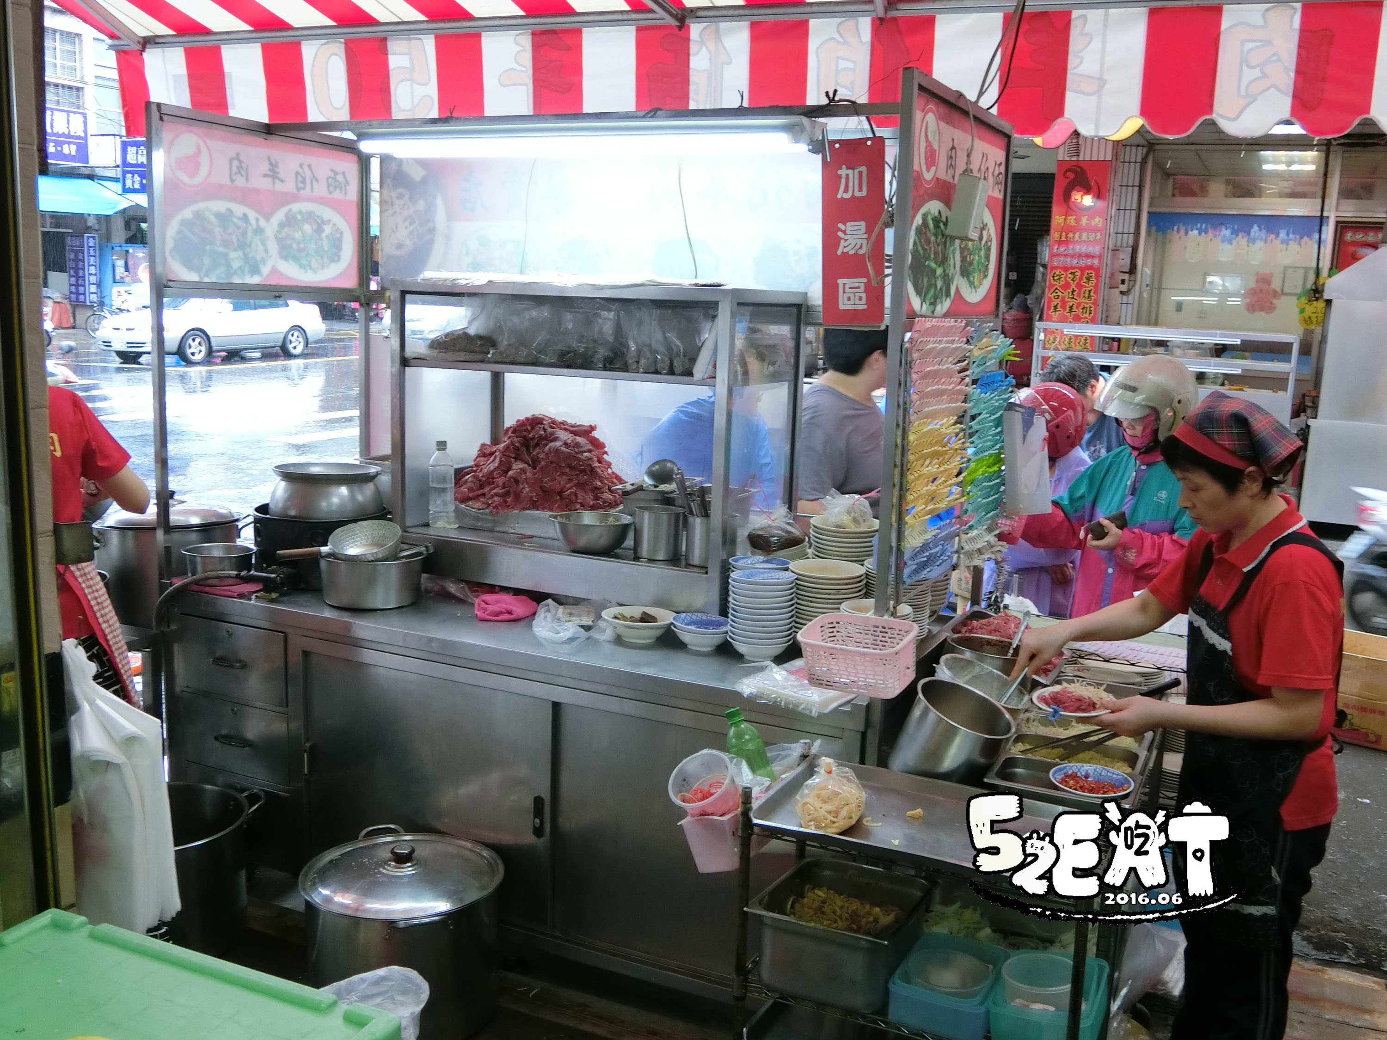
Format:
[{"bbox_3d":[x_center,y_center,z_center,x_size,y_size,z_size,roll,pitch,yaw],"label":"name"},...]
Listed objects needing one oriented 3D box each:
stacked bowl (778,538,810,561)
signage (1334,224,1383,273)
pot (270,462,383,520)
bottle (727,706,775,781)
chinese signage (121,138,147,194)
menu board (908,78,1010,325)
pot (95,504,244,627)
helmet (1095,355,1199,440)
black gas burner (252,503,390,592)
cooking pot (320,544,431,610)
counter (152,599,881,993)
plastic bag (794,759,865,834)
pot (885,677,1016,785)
[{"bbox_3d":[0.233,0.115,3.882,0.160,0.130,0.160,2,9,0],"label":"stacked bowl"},{"bbox_3d":[5.418,-2.109,11.300,0.520,0.620,0.040,6,10,25],"label":"signage"},{"bbox_3d":[-1.082,-0.062,4.125,0.335,0.185,0.335,2,9,0],"label":"pot"},{"bbox_3d":[0.130,0.468,2.700,0.066,0.225,0.066,-17,9,26],"label":"bottle"},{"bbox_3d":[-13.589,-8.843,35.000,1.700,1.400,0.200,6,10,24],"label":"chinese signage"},{"bbox_3d":[0.615,-0.699,3.220,0.035,0.460,0.830,6,10,25],"label":"menu board"},{"bbox_3d":[-1.629,0.121,4.348,0.450,0.345,0.420,2,9,0],"label":"pot"},{"bbox_3d":[1.269,-0.342,3.920,0.300,0.250,0.245,-18,20,-37],"label":"helmet"},{"bbox_3d":[-0.967,0.061,3.645,0.360,0.175,0.375,2,9,0],"label":"black gas burner"},{"bbox_3d":[-0.882,0.155,3.899,0.310,0.135,0.290,2,9,0],"label":"cooking pot"},{"bbox_3d":[-0.354,0.609,3.963,2.060,0.750,1.000,6,10,25],"label":"counter"},{"bbox_3d":[0.220,0.439,2.250,0.115,0.115,0.110,7,11,27],"label":"plastic bag"},{"bbox_3d":[0.461,0.400,2.525,0.186,0.150,0.186,30,21,21],"label":"pot"}]

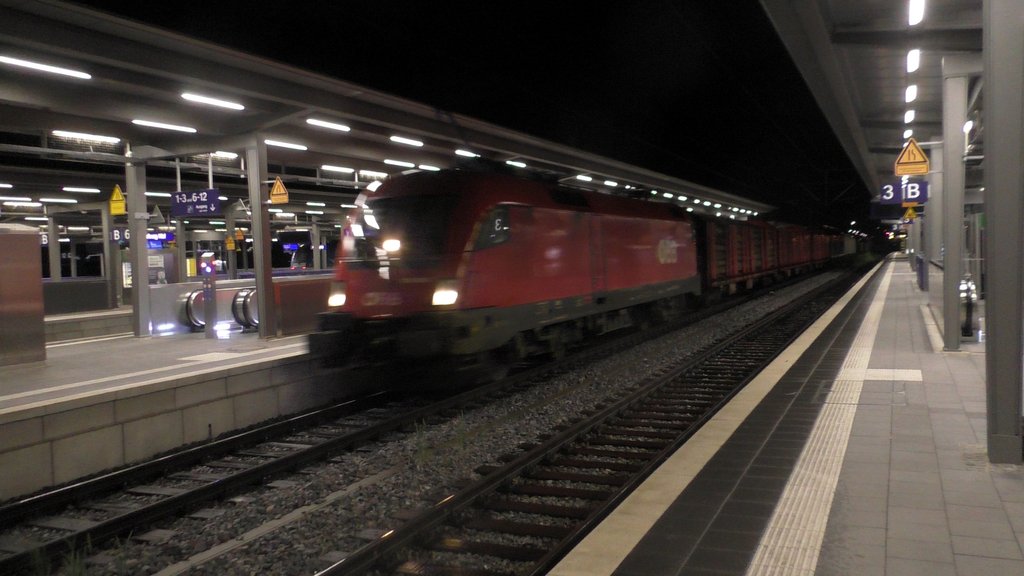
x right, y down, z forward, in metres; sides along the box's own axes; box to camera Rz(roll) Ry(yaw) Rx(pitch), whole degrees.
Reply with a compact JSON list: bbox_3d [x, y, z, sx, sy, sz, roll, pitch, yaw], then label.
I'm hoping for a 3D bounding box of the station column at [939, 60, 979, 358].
[{"bbox_3d":[6.179,-1.194,11.380,0.340,4.080,0.290,-1,3,25],"label":"station column"}]

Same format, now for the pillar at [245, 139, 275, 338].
[{"bbox_3d":[-5.110,-1.012,16.650,0.320,4.070,0.280,-1,3,25],"label":"pillar"}]

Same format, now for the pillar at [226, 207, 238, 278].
[{"bbox_3d":[-12.748,-1.617,37.100,0.320,4.000,0.290,-1,3,25],"label":"pillar"}]

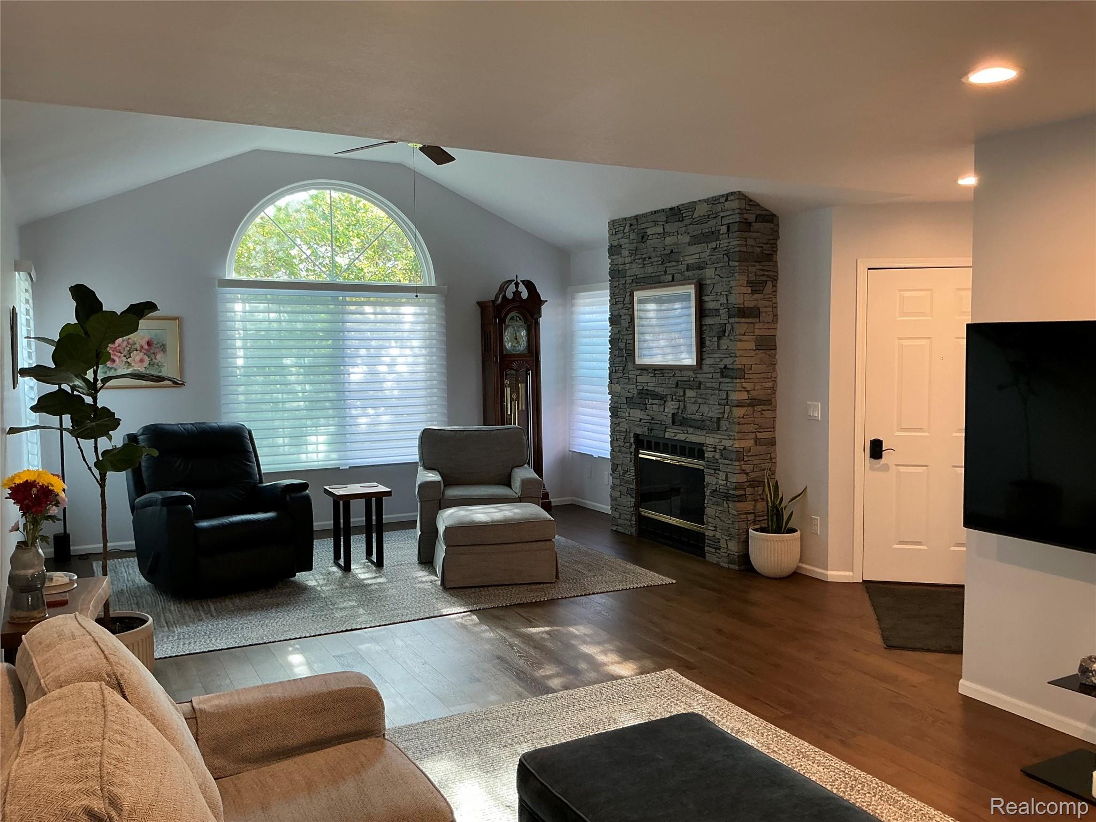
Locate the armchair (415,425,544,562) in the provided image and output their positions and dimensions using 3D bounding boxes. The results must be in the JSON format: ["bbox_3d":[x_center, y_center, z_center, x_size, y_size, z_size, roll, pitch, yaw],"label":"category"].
[{"bbox_3d":[-0.575,0.606,6.855,0.890,0.900,0.900,-1,4,-12],"label":"armchair"}]

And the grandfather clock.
[{"bbox_3d":[-0.298,-0.138,8.189,0.620,2.200,0.350,-3,4,-28],"label":"grandfather clock"}]

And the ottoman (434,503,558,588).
[{"bbox_3d":[-0.363,0.887,5.998,0.745,0.450,0.570,-1,4,-12],"label":"ottoman"}]

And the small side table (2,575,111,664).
[{"bbox_3d":[-1.893,1.027,3.455,0.370,0.580,0.750,-3,4,-28],"label":"small side table"}]

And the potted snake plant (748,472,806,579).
[{"bbox_3d":[1.551,0.750,6.010,0.350,0.726,0.350,0,4,0],"label":"potted snake plant"}]

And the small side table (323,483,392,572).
[{"bbox_3d":[-1.363,0.829,6.350,0.380,0.550,0.435,-3,4,-28],"label":"small side table"}]

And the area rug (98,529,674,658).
[{"bbox_3d":[-1.262,1.122,6.156,3.400,0.012,2.500,-2,4,-26],"label":"area rug"}]

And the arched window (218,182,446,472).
[{"bbox_3d":[-1.753,-0.721,7.513,1.950,2.420,0.140,-3,4,-28],"label":"arched window"}]

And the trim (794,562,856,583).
[{"bbox_3d":[1.824,1.079,5.929,0.098,0.075,0.439,-4,5,-43],"label":"trim"}]

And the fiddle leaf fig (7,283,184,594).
[{"bbox_3d":[-1.999,0.326,3.972,0.740,1.750,0.700,-3,4,-28],"label":"fiddle leaf fig"}]

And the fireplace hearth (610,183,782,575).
[{"bbox_3d":[1.053,-0.242,6.795,0.370,2.570,1.610,-3,4,-28],"label":"fireplace hearth"}]

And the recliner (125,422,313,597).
[{"bbox_3d":[-2.229,0.622,5.944,0.910,1.020,0.920,-4,5,-40],"label":"recliner"}]

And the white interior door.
[{"bbox_3d":[2.521,0.109,5.695,0.914,2.032,0.050,0,4,14],"label":"white interior door"}]

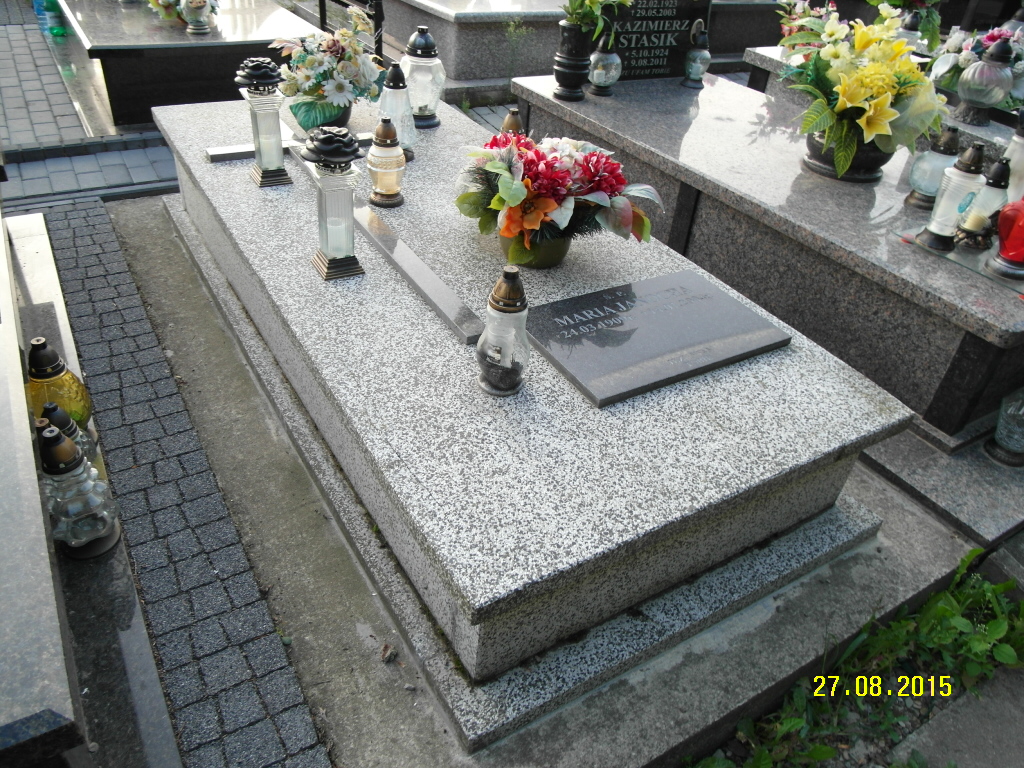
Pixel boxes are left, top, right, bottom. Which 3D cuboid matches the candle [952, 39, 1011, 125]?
[{"bbox_3d":[1.775,-1.130,2.670,0.200,0.270,0.200,-15,40,-29],"label":"candle"}]

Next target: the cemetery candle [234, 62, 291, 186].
[{"bbox_3d":[-0.629,-0.669,1.813,0.118,0.290,0.118,-15,40,-29],"label":"cemetery candle"}]

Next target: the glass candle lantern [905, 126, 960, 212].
[{"bbox_3d":[1.463,-0.747,2.449,0.132,0.260,0.132,-15,41,-29],"label":"glass candle lantern"}]

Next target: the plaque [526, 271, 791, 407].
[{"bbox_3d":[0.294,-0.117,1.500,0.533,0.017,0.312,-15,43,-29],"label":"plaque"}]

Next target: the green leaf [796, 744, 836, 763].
[{"bbox_3d":[0.531,0.644,1.239,0.057,0.009,0.029,5,35,-4],"label":"green leaf"}]

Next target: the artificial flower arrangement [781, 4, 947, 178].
[{"bbox_3d":[1.170,-0.935,2.345,0.500,0.450,0.420,-4,35,-15],"label":"artificial flower arrangement"}]

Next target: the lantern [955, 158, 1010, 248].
[{"bbox_3d":[1.325,-0.508,1.987,0.105,0.215,0.105,-15,40,-29],"label":"lantern"}]

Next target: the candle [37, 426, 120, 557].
[{"bbox_3d":[-0.731,0.182,1.187,0.120,0.230,0.120,-15,40,-29],"label":"candle"}]

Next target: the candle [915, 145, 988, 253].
[{"bbox_3d":[1.203,-0.510,1.914,0.116,0.270,0.116,-15,40,-29],"label":"candle"}]

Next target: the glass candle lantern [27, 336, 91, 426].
[{"bbox_3d":[-0.974,0.008,1.514,0.127,0.238,0.127,-15,41,-29],"label":"glass candle lantern"}]

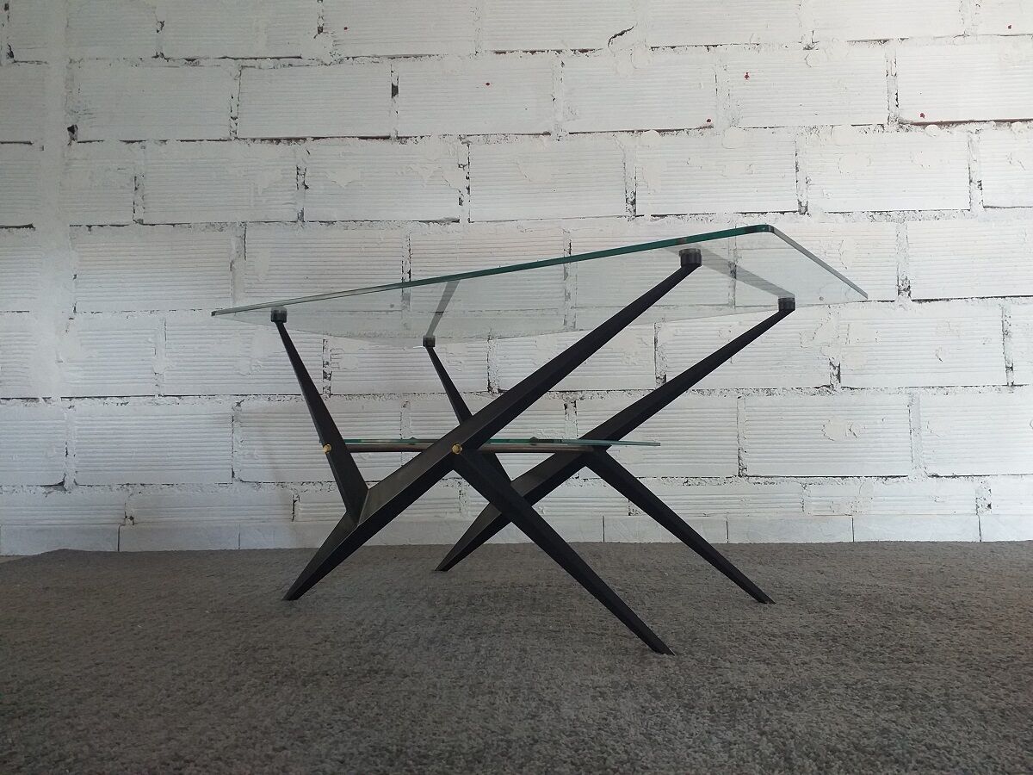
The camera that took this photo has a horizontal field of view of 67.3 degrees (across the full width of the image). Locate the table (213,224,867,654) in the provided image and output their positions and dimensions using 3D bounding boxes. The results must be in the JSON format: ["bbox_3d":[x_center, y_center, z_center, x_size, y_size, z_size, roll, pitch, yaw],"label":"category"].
[{"bbox_3d":[0.017,0.106,1.299,0.980,0.492,0.523,-3,-5,34],"label":"table"}]

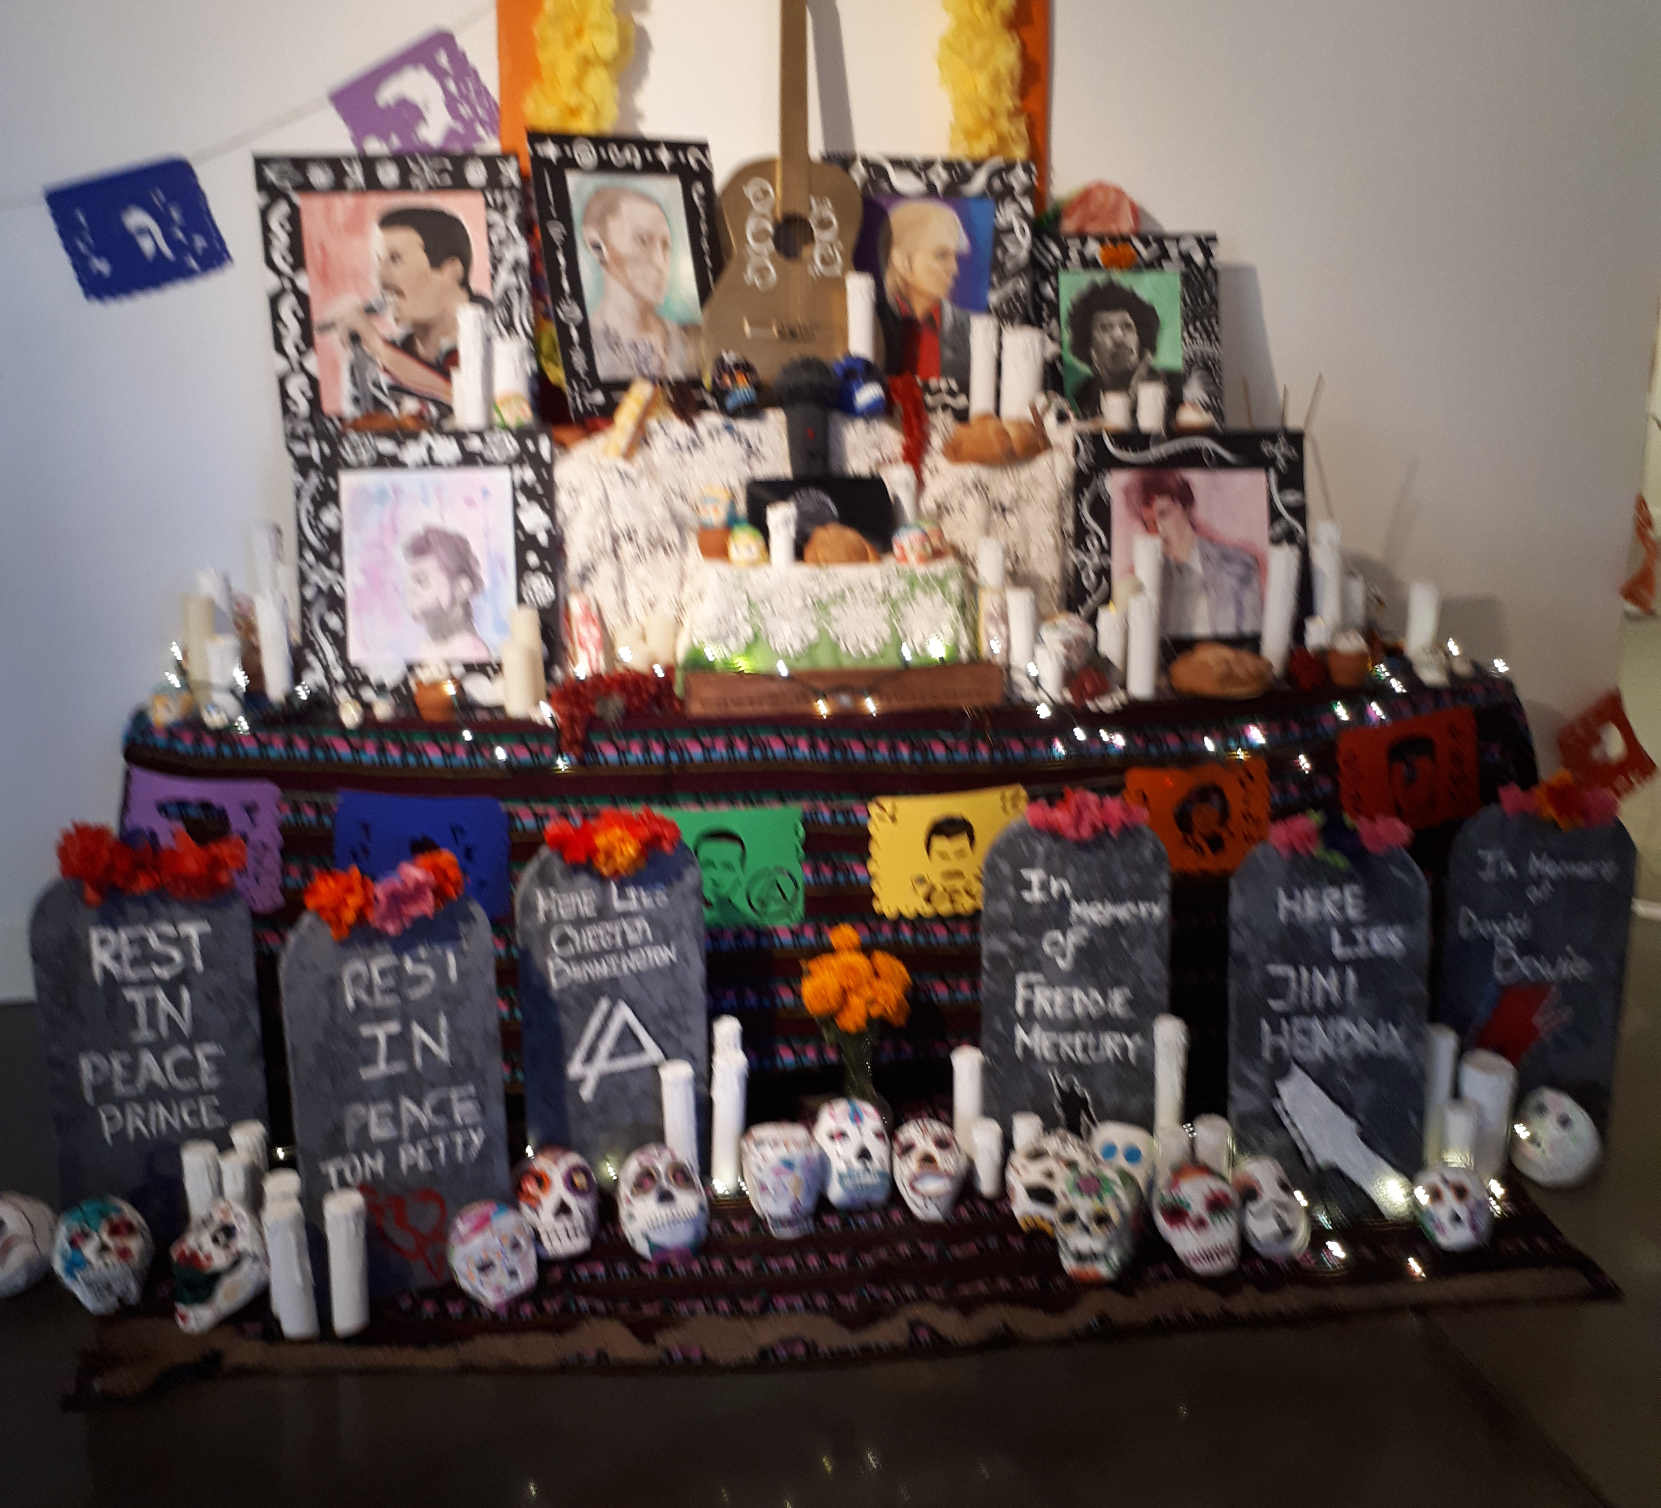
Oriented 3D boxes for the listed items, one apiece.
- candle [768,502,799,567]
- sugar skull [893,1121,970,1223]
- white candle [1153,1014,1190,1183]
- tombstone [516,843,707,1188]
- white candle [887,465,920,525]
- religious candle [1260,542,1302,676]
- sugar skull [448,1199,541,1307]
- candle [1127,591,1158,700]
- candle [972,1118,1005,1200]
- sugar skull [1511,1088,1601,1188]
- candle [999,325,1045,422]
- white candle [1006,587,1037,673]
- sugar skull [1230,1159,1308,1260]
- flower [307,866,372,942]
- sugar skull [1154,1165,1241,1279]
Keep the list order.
[{"bbox_3d":[-0.088,-0.400,3.148,0.052,0.110,0.052,-2,12,-6],"label":"candle"},{"bbox_3d":[0.170,0.668,2.824,0.123,0.168,0.120,1,5,8],"label":"sugar skull"},{"bbox_3d":[0.516,0.530,2.615,0.047,0.274,0.047,-2,16,-2],"label":"white candle"},{"bbox_3d":[-0.366,0.425,2.864,0.302,0.580,0.040,-2,3,-5],"label":"tombstone"},{"bbox_3d":[0.121,-0.406,2.816,0.043,0.132,0.043,-8,16,-1],"label":"white candle"},{"bbox_3d":[0.865,-0.278,3.323,0.060,0.255,0.060,-3,16,-5],"label":"religious candle"},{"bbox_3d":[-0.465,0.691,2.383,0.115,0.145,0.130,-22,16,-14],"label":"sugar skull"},{"bbox_3d":[0.561,-0.195,3.127,0.050,0.190,0.050,-2,12,-6],"label":"candle"},{"bbox_3d":[0.264,0.674,2.890,0.051,0.120,0.051,-2,15,-6],"label":"candle"},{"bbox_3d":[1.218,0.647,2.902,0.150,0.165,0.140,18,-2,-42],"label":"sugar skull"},{"bbox_3d":[0.385,-0.765,3.506,0.085,0.205,0.085,-3,16,-5],"label":"candle"},{"bbox_3d":[0.371,-0.231,3.350,0.050,0.172,0.050,-2,12,-6],"label":"white candle"},{"bbox_3d":[0.625,0.643,2.448,0.108,0.145,0.130,-9,-1,9],"label":"sugar skull"},{"bbox_3d":[-0.703,0.214,2.473,0.090,0.100,0.070,-2,4,-6],"label":"flower"},{"bbox_3d":[0.511,0.652,2.408,0.115,0.155,0.135,-5,-1,9],"label":"sugar skull"}]

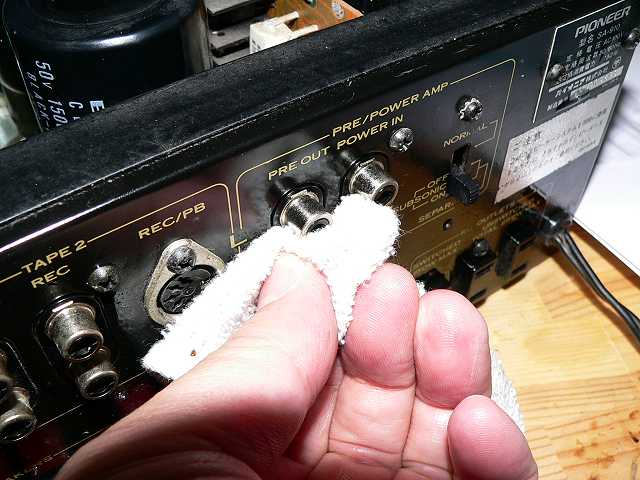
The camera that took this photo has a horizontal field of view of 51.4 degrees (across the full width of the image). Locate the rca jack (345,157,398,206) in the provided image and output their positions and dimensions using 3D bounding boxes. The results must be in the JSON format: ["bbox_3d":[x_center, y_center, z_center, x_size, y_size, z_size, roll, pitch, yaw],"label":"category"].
[{"bbox_3d":[0.014,-0.013,0.169,0.010,0.010,0.008,-27,50,-24],"label":"rca jack"}]

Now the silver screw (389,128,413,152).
[{"bbox_3d":[0.021,-0.025,0.170,0.006,0.006,0.003,-27,50,-24],"label":"silver screw"}]

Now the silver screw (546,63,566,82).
[{"bbox_3d":[0.069,-0.048,0.194,0.006,0.006,0.003,-27,50,-24],"label":"silver screw"}]

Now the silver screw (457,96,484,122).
[{"bbox_3d":[0.041,-0.034,0.178,0.007,0.007,0.003,-27,50,-24],"label":"silver screw"}]

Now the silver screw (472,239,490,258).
[{"bbox_3d":[0.056,0.003,0.231,0.006,0.006,0.003,-27,50,-24],"label":"silver screw"}]

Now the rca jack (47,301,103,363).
[{"bbox_3d":[-0.050,0.019,0.137,0.010,0.010,0.008,-27,50,-24],"label":"rca jack"}]

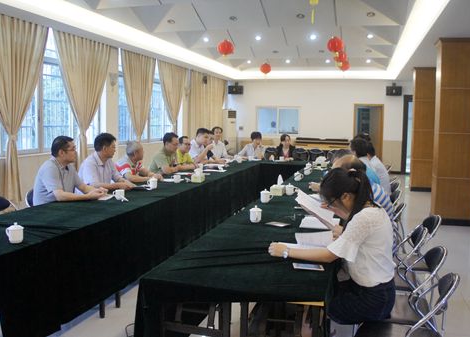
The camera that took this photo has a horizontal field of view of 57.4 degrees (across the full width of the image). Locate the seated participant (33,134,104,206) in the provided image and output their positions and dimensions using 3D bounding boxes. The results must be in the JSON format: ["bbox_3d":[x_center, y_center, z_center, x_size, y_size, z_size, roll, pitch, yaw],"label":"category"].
[{"bbox_3d":[-1.552,0.349,4.072,0.720,1.320,0.540,2,6,17],"label":"seated participant"}]

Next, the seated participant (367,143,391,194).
[{"bbox_3d":[1.466,0.296,5.098,0.750,1.280,0.500,2,6,17],"label":"seated participant"}]

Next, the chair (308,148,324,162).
[{"bbox_3d":[2.142,-0.110,11.421,0.460,0.800,0.500,2,6,17],"label":"chair"}]

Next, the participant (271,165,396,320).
[{"bbox_3d":[0.513,0.592,2.365,0.720,1.220,0.500,2,6,17],"label":"participant"}]

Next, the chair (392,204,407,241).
[{"bbox_3d":[1.188,0.670,3.660,0.480,0.800,0.450,2,6,17],"label":"chair"}]

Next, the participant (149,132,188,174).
[{"bbox_3d":[-0.949,0.135,6.294,0.700,1.300,0.530,2,6,17],"label":"participant"}]

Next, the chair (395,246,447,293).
[{"bbox_3d":[0.871,0.794,2.369,0.480,0.800,0.450,2,6,17],"label":"chair"}]

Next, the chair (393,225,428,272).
[{"bbox_3d":[1.035,0.768,2.891,0.500,0.790,0.460,2,6,13],"label":"chair"}]

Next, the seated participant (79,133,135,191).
[{"bbox_3d":[-1.389,0.285,4.793,0.800,1.340,0.520,2,6,17],"label":"seated participant"}]

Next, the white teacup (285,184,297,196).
[{"bbox_3d":[0.599,0.216,4.492,0.115,0.125,0.085,0,6,0],"label":"white teacup"}]

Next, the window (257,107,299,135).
[{"bbox_3d":[1.360,-1.508,13.455,1.400,0.880,0.100,2,6,17],"label":"window"}]

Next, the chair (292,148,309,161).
[{"bbox_3d":[1.784,-0.097,11.735,0.450,0.800,0.480,2,6,17],"label":"chair"}]

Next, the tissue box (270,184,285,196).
[{"bbox_3d":[0.459,0.233,4.526,0.125,0.084,0.195,2,6,17],"label":"tissue box"}]

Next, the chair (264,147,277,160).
[{"bbox_3d":[0.975,-0.141,11.674,0.460,0.800,0.500,2,6,17],"label":"chair"}]

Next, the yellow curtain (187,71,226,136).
[{"bbox_3d":[-0.678,-1.286,11.453,0.160,2.350,2.650,2,6,17],"label":"yellow curtain"}]

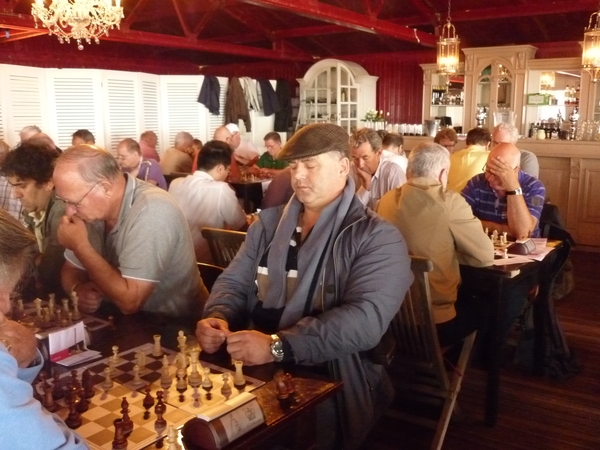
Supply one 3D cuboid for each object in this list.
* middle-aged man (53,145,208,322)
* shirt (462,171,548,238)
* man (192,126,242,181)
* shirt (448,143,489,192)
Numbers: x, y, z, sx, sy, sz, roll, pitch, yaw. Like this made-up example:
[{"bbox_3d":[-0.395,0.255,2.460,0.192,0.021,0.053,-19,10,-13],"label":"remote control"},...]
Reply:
[{"bbox_3d":[-0.610,0.372,1.980,0.780,1.280,0.560,-9,13,-40],"label":"middle-aged man"},{"bbox_3d":[1.239,-0.059,3.433,0.500,0.560,0.360,7,12,36],"label":"shirt"},{"bbox_3d":[-0.837,-0.270,5.800,0.540,1.360,0.700,7,12,36],"label":"man"},{"bbox_3d":[1.193,-0.276,4.100,0.480,0.620,0.350,5,11,30],"label":"shirt"}]

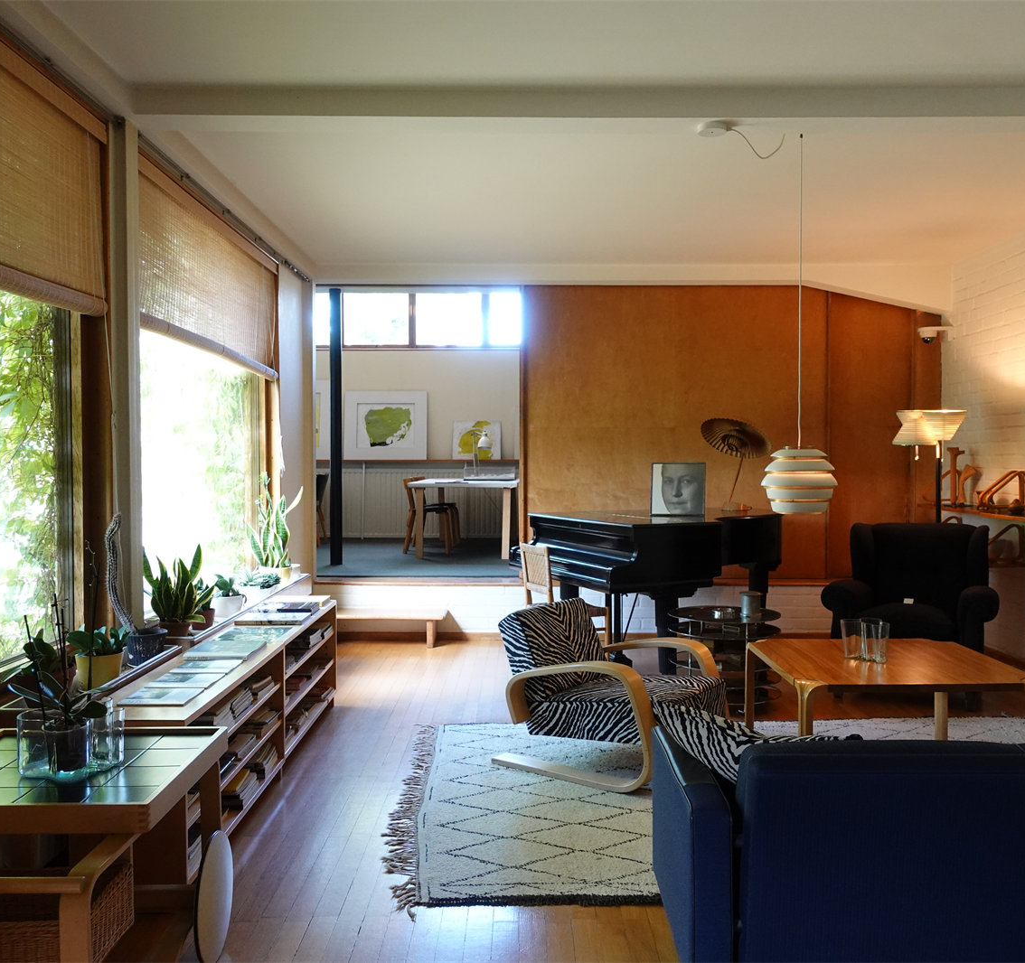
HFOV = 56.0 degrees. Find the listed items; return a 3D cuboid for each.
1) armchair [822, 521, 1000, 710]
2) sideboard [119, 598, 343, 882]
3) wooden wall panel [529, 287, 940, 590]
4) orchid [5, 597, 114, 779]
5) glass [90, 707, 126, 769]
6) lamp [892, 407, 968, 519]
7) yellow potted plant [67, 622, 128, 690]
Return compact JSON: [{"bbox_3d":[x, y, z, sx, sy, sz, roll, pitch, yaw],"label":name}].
[{"bbox_3d":[2.427,0.779,5.876,0.940,0.980,0.870,1,1,24],"label":"armchair"},{"bbox_3d":[-1.179,1.015,4.261,0.332,0.599,2.467,0,2,0],"label":"sideboard"},{"bbox_3d":[1.636,-0.355,7.233,3.120,2.250,0.070,0,1,0],"label":"wooden wall panel"},{"bbox_3d":[-1.148,0.512,2.464,0.227,0.443,0.206,0,2,0],"label":"orchid"},{"bbox_3d":[-1.072,0.672,2.561,0.090,0.153,0.090,0,1,0],"label":"glass"},{"bbox_3d":[2.750,0.372,6.343,0.480,1.700,0.460,0,1,0],"label":"lamp"},{"bbox_3d":[-1.380,0.580,3.244,0.190,0.210,0.180,0,1,0],"label":"yellow potted plant"}]

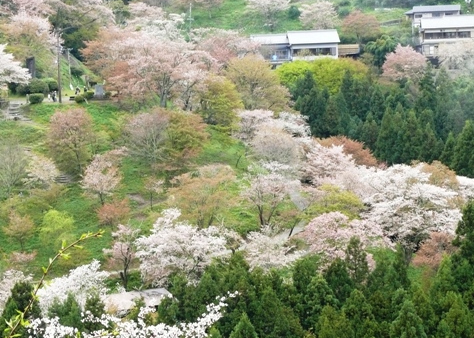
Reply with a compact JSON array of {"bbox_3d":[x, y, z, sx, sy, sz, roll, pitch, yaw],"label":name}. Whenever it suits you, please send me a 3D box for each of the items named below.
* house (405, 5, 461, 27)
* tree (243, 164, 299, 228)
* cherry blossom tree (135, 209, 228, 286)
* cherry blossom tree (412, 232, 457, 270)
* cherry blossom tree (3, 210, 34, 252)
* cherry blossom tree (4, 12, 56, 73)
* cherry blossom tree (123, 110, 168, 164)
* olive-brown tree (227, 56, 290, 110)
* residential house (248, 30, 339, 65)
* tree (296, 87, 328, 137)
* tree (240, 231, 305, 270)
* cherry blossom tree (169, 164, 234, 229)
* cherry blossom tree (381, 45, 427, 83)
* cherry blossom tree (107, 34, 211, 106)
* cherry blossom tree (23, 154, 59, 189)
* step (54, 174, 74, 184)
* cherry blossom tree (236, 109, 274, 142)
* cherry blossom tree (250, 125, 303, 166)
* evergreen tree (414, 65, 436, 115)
[{"bbox_3d":[35.803,-27.562,281.000,10.200,5.200,7.000,-2,11,-12],"label":"house"},{"bbox_3d":[4.560,3.610,209.000,7.800,8.500,7.200,0,9,0],"label":"tree"},{"bbox_3d":[-6.640,9.450,187.000,11.470,9.220,10.550,0,6,0],"label":"cherry blossom tree"},{"bbox_3d":[25.490,10.580,198.000,5.700,5.200,5.400,0,9,0],"label":"cherry blossom tree"},{"bbox_3d":[-30.331,8.607,213.000,4.400,5.700,4.400,0,11,0],"label":"cherry blossom tree"},{"bbox_3d":[-33.020,-19.880,243.000,8.070,9.830,7.420,0,6,0],"label":"cherry blossom tree"},{"bbox_3d":[-12.700,-4.510,213.000,6.260,7.270,5.760,0,6,0],"label":"cherry blossom tree"},{"bbox_3d":[3.360,-13.220,240.000,9.800,8.800,9.200,0,9,0],"label":"olive-brown tree"},{"bbox_3d":[9.836,-20.429,258.000,14.300,6.000,7.000,-3,11,-14],"label":"residential house"},{"bbox_3d":[11.960,-8.790,243.000,5.000,9.000,5.000,0,9,0],"label":"tree"},{"bbox_3d":[4.812,11.048,208.000,8.600,5.800,8.000,0,11,0],"label":"tree"},{"bbox_3d":[-4.879,3.748,217.000,9.500,8.400,9.000,0,11,0],"label":"cherry blossom tree"},{"bbox_3d":[29.260,-18.250,268.000,7.600,7.200,7.200,0,9,0],"label":"cherry blossom tree"},{"bbox_3d":[-11.760,-14.570,227.000,15.370,10.620,14.140,0,6,0],"label":"cherry blossom tree"},{"bbox_3d":[-26.510,0.340,207.000,4.760,4.710,4.380,0,6,0],"label":"cherry blossom tree"},{"bbox_3d":[-24.620,1.360,219.000,2.800,1.000,2.200,0,9,0],"label":"step"},{"bbox_3d":[2.630,-6.110,218.000,5.290,4.550,4.870,0,6,0],"label":"cherry blossom tree"},{"bbox_3d":[5.869,-3.343,228.000,7.600,6.100,7.300,0,11,0],"label":"cherry blossom tree"},{"bbox_3d":[31.330,-12.800,255.000,3.800,8.600,3.800,0,9,0],"label":"evergreen tree"}]

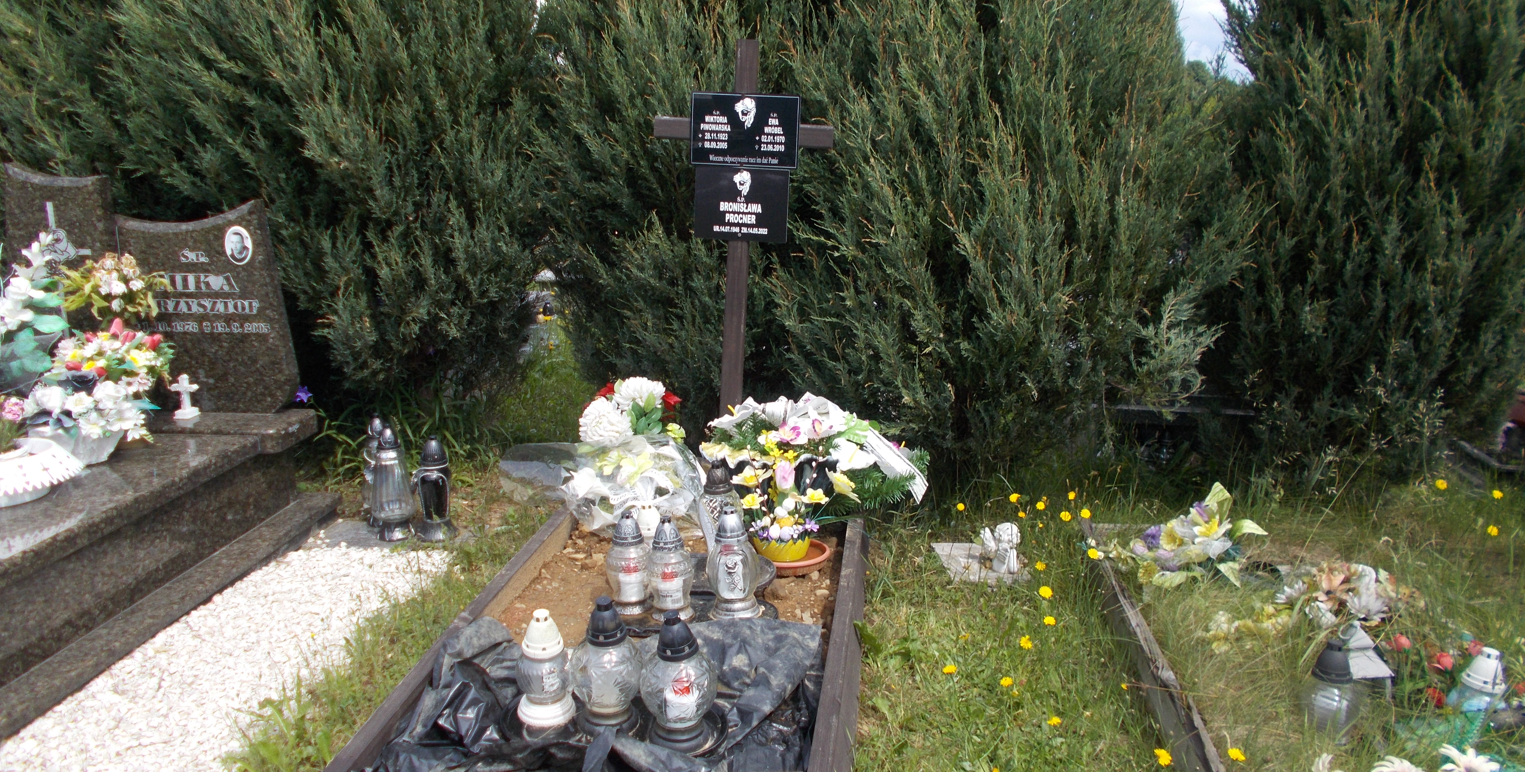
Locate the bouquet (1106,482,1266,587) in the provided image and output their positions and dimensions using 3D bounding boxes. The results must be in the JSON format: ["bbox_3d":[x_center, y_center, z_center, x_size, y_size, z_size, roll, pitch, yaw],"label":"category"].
[{"bbox_3d":[1.255,0.420,3.393,0.410,0.240,0.290,1,13,6],"label":"bouquet"}]

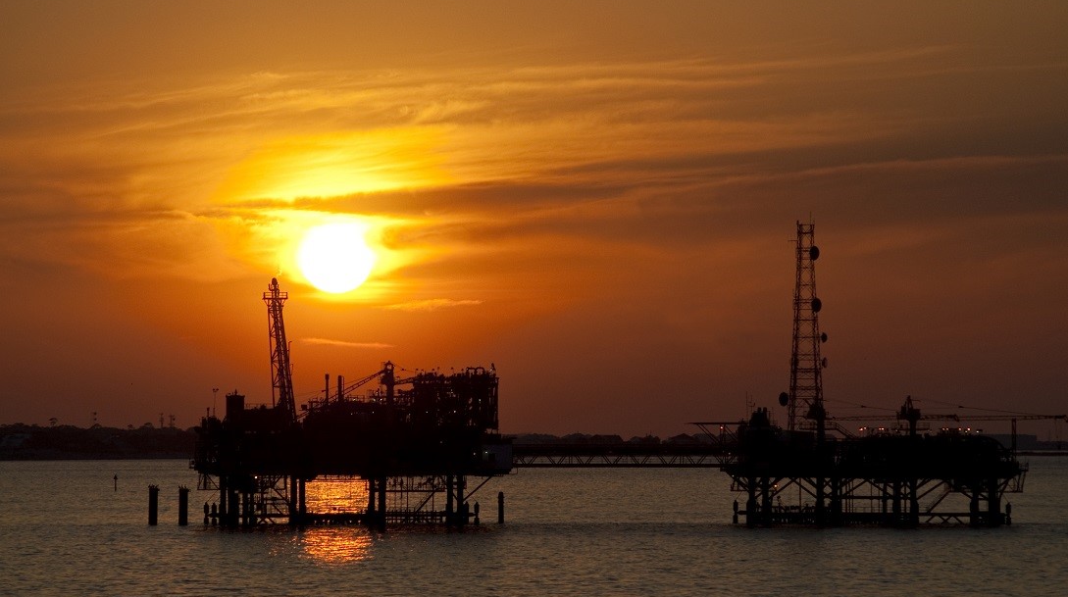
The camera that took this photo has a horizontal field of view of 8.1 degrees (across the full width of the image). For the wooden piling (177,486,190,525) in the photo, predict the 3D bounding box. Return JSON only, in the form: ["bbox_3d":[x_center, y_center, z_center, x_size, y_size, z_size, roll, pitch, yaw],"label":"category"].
[{"bbox_3d":[-62.370,36.930,1342.000,1.650,6.900,1.650,0,-1,-9],"label":"wooden piling"}]

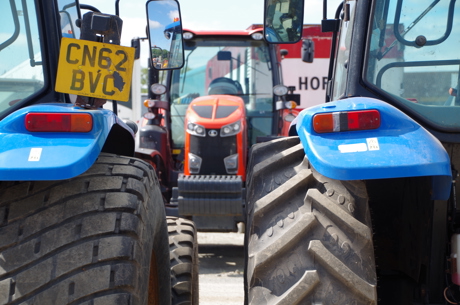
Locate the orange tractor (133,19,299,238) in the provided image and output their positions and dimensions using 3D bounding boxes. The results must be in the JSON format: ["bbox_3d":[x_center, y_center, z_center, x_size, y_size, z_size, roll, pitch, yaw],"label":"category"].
[{"bbox_3d":[-0.090,-0.060,17.600,2.350,3.050,4.700,0,0,3],"label":"orange tractor"}]

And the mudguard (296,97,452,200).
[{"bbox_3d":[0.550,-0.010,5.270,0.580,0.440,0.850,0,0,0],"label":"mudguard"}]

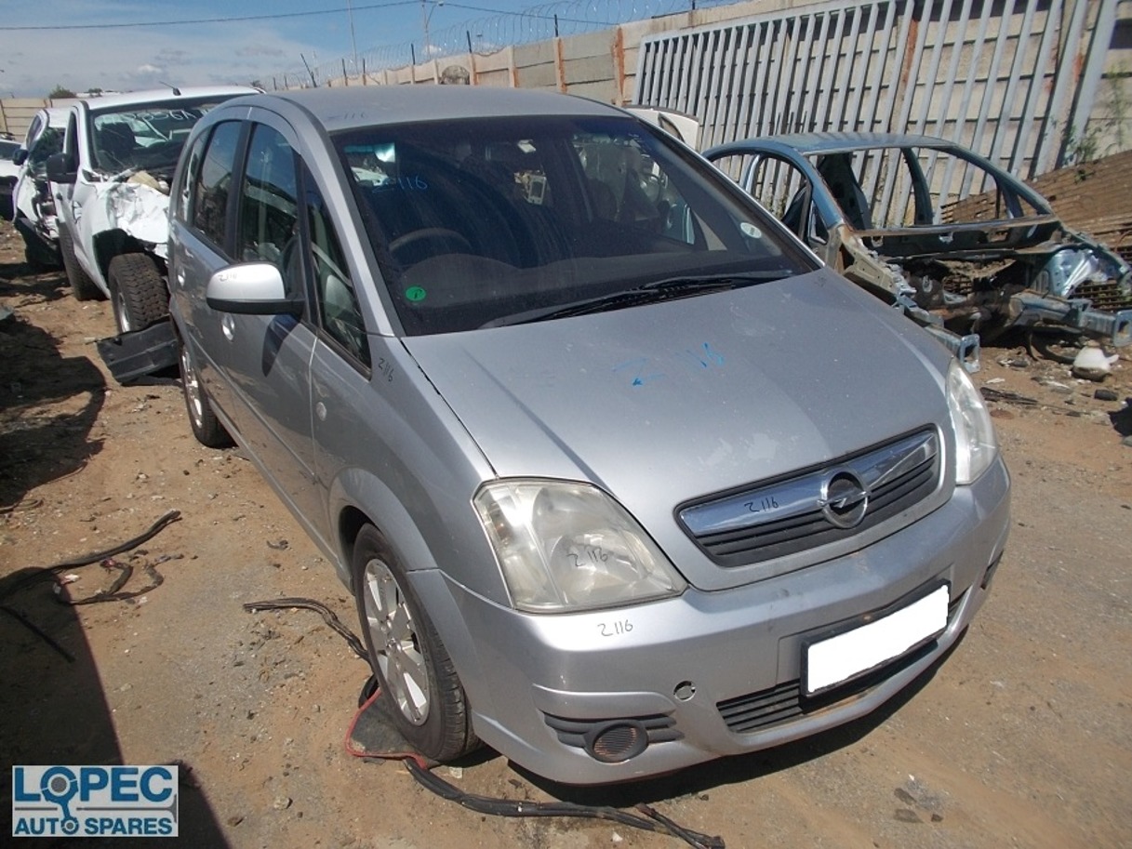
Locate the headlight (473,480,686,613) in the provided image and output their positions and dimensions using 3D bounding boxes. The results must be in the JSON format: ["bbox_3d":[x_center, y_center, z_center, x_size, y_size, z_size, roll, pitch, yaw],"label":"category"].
[{"bbox_3d":[0.017,0.219,1.665,0.350,0.250,0.330,-13,23,-30],"label":"headlight"}]

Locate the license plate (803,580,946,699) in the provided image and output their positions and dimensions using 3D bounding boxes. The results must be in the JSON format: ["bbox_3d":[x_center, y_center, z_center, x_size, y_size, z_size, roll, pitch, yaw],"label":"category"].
[{"bbox_3d":[0.681,0.461,1.834,0.450,0.130,0.025,-10,16,-31],"label":"license plate"}]

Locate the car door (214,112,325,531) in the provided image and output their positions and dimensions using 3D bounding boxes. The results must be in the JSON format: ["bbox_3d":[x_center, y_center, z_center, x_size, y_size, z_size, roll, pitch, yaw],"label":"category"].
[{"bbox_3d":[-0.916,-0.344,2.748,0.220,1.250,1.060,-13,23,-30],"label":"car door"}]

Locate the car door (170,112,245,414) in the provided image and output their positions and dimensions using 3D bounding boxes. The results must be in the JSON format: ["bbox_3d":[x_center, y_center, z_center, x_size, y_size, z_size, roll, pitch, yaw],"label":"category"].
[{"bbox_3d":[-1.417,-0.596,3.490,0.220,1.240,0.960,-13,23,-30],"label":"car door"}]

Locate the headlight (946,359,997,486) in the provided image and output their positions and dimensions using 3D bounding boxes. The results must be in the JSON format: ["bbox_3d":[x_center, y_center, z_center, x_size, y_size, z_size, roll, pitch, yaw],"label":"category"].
[{"bbox_3d":[1.019,-0.021,2.260,0.350,0.250,0.330,-13,23,-30],"label":"headlight"}]

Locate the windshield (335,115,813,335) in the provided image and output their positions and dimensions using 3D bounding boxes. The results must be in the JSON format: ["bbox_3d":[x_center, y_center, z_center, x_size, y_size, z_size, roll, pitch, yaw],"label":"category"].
[{"bbox_3d":[0.016,-0.655,2.504,1.370,0.130,0.990,-13,52,-30],"label":"windshield"}]

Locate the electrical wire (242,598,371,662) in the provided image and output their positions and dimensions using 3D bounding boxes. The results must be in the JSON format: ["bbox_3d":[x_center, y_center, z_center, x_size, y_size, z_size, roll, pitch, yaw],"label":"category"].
[{"bbox_3d":[-0.816,0.624,2.700,0.600,0.040,0.150,11,23,30],"label":"electrical wire"}]

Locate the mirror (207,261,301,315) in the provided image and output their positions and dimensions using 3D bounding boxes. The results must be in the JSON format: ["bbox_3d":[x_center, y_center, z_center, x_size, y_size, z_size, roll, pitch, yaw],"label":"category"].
[{"bbox_3d":[-0.849,-0.362,2.310,0.240,0.160,0.170,-13,23,-30],"label":"mirror"}]

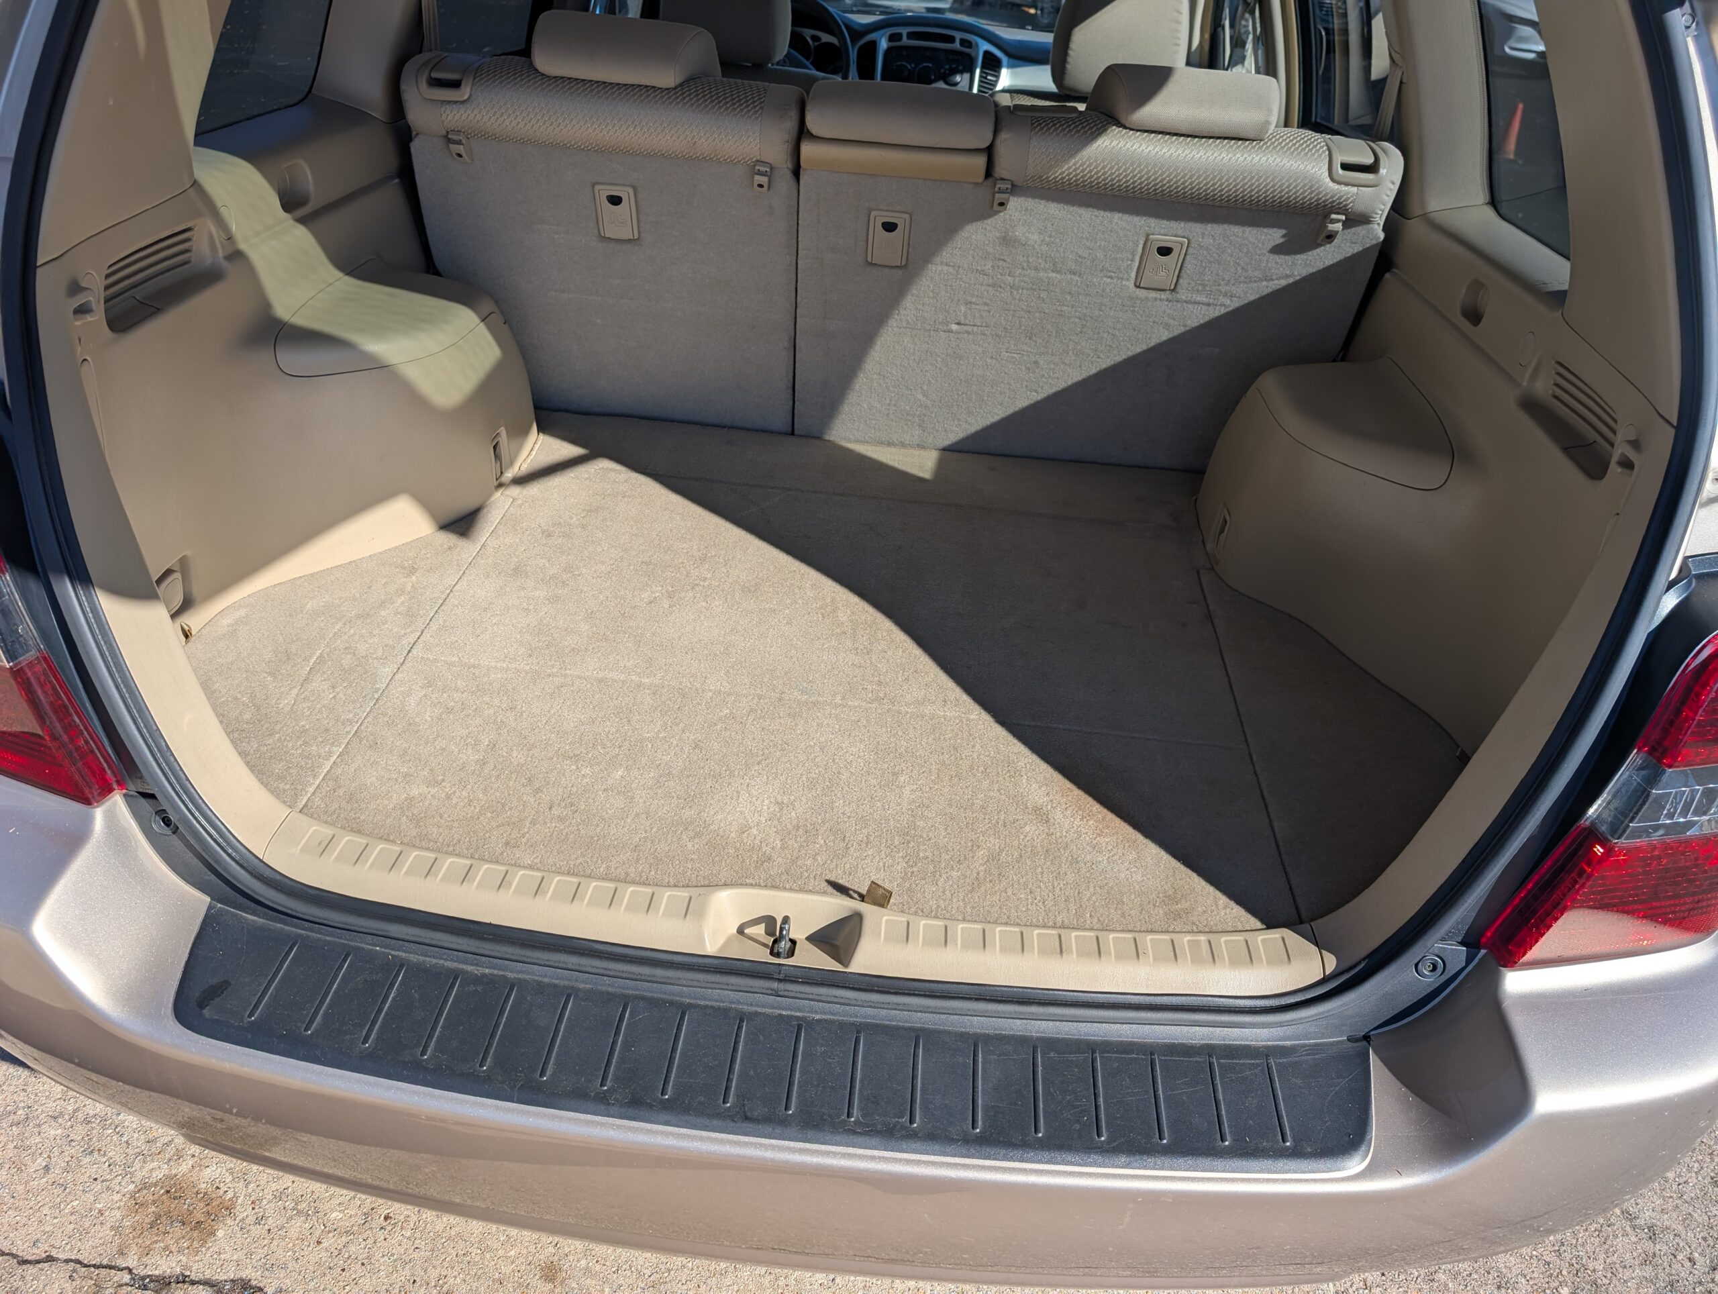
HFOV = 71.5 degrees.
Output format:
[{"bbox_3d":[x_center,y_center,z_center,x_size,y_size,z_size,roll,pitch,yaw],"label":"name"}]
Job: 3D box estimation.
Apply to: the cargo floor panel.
[{"bbox_3d":[-0.027,-0.036,1.528,1.474,0.040,0.999,6,35,1],"label":"cargo floor panel"}]

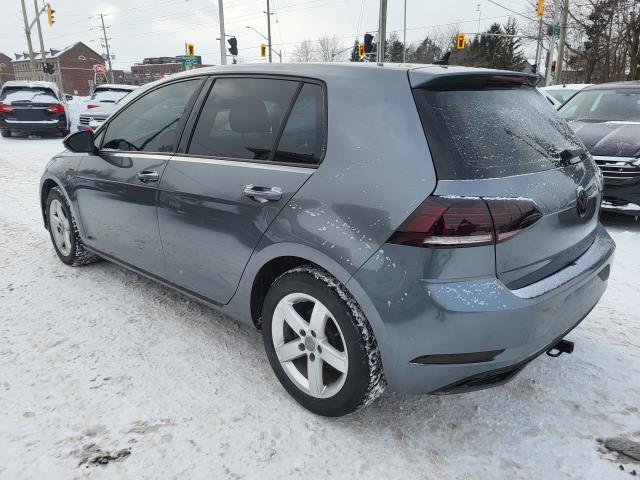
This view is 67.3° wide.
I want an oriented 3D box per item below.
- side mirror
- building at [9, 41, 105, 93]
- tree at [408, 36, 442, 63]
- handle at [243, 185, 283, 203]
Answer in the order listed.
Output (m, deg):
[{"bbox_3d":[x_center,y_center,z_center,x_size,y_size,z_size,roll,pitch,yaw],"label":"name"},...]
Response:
[{"bbox_3d":[-1.449,-0.588,2.882,0.130,0.140,0.200,14,22,41],"label":"side mirror"},{"bbox_3d":[-62.851,-40.340,117.121,17.500,13.700,12.500,9,18,28],"label":"building"},{"bbox_3d":[15.145,-24.127,69.473,5.800,9.800,5.800,-1,16,0],"label":"tree"},{"bbox_3d":[-0.223,-0.183,1.900,0.225,0.050,0.055,15,22,41],"label":"handle"}]

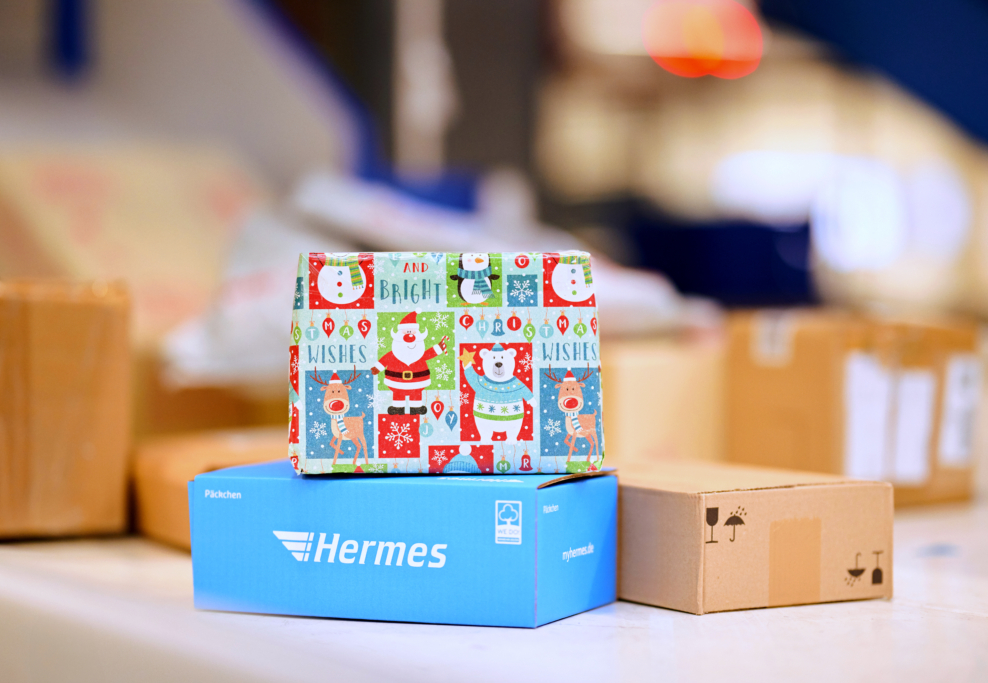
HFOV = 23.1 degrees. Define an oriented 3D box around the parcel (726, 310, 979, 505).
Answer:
[{"bbox_3d":[0.407,0.082,2.796,0.172,0.205,0.278,1,2,42],"label":"parcel"}]

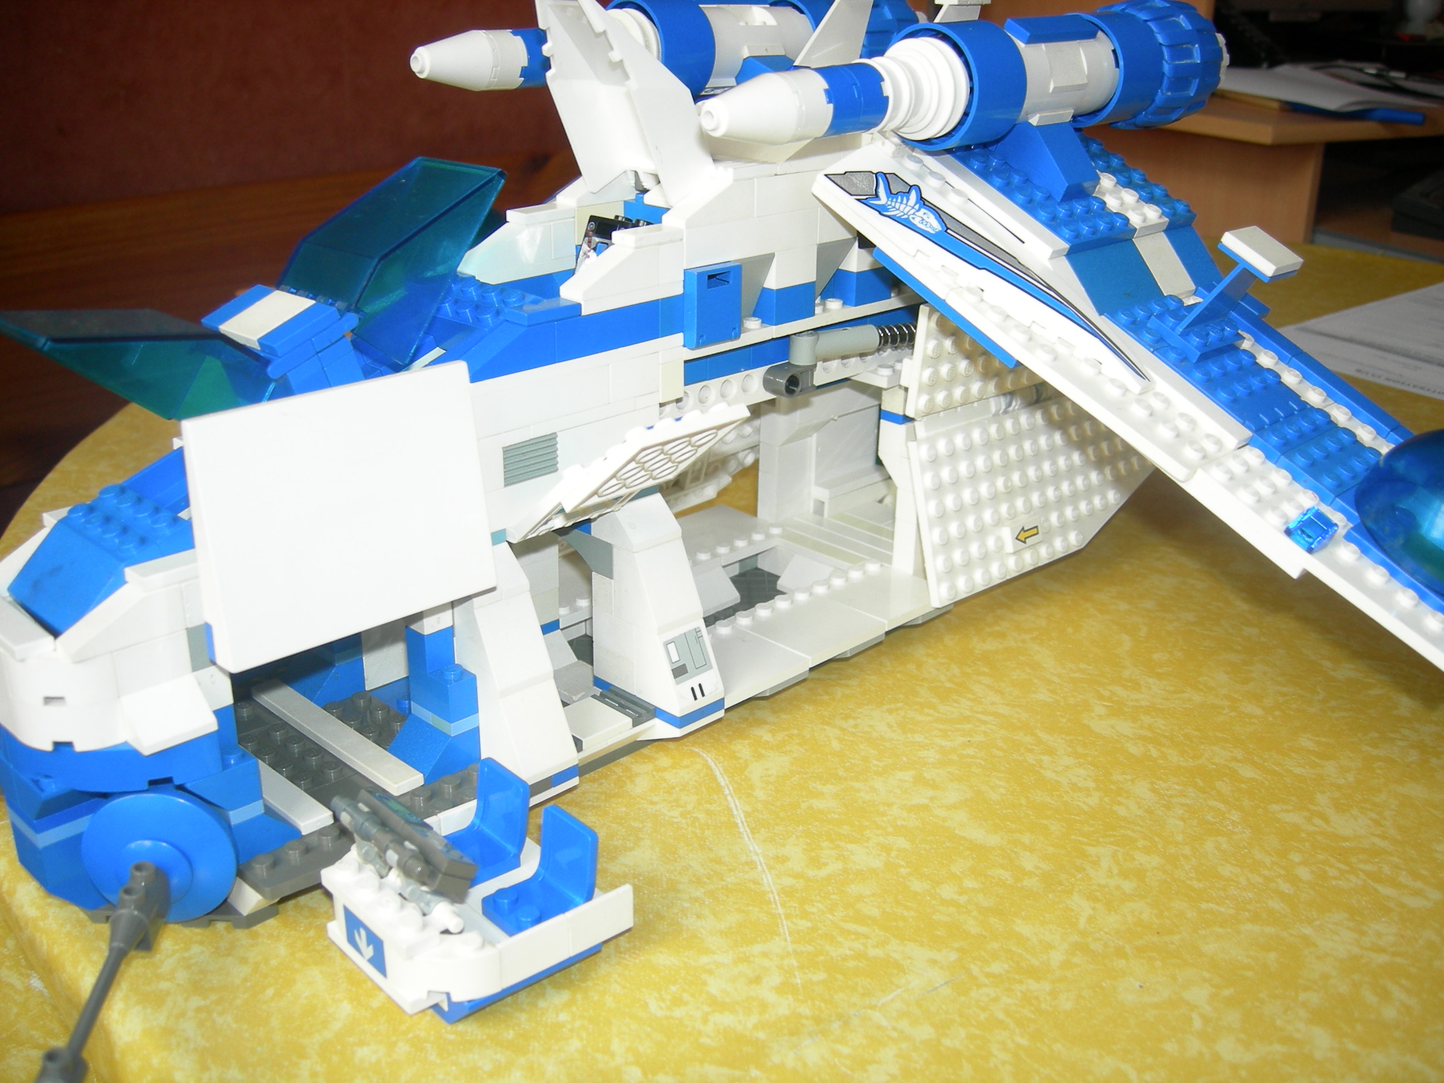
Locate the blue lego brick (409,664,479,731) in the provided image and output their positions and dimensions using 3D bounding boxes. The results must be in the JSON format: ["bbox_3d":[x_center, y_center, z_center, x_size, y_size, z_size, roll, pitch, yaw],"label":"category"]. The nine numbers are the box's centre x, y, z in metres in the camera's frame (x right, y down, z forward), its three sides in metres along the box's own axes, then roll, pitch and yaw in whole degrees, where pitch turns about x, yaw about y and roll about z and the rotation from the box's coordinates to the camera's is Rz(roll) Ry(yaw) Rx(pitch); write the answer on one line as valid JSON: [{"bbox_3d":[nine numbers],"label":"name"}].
[{"bbox_3d":[-0.064,0.033,0.343,0.016,0.011,0.008,20,29,41],"label":"blue lego brick"}]

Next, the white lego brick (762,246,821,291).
[{"bbox_3d":[0.016,-0.073,0.393,0.010,0.010,0.016,21,29,41],"label":"white lego brick"}]

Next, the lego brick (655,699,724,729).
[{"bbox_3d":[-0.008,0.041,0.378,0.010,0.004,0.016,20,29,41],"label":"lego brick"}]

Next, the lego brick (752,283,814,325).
[{"bbox_3d":[0.016,-0.064,0.397,0.010,0.010,0.016,21,29,41],"label":"lego brick"}]

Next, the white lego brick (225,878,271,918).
[{"bbox_3d":[-0.100,0.074,0.320,0.010,0.006,0.009,20,28,40],"label":"white lego brick"}]

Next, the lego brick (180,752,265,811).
[{"bbox_3d":[-0.106,0.050,0.311,0.012,0.010,0.016,20,28,40],"label":"lego brick"}]

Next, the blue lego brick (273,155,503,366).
[{"bbox_3d":[-0.073,-0.066,0.326,0.032,0.049,0.018,20,-10,40],"label":"blue lego brick"}]

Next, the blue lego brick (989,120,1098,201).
[{"bbox_3d":[0.088,-0.103,0.397,0.016,0.013,0.024,-22,57,-41],"label":"blue lego brick"}]

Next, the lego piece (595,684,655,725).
[{"bbox_3d":[-0.025,0.041,0.376,0.016,0.003,0.008,21,29,41],"label":"lego piece"}]

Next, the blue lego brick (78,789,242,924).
[{"bbox_3d":[-0.118,0.068,0.314,0.032,0.032,0.007,0,22,-2],"label":"blue lego brick"}]

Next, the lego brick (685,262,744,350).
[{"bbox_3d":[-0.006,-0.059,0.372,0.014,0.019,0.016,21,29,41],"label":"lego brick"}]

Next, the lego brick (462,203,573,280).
[{"bbox_3d":[-0.052,-0.075,0.377,0.008,0.016,0.032,20,28,40],"label":"lego brick"}]

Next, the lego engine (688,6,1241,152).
[{"bbox_3d":[0.067,-0.112,0.367,0.035,0.035,0.203,19,29,40],"label":"lego engine"}]

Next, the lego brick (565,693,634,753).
[{"bbox_3d":[-0.033,0.044,0.368,0.016,0.003,0.016,21,29,41],"label":"lego brick"}]

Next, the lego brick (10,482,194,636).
[{"bbox_3d":[-0.125,0.003,0.300,0.032,0.011,0.033,20,46,41],"label":"lego brick"}]

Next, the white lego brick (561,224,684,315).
[{"bbox_3d":[-0.023,-0.064,0.353,0.008,0.016,0.032,21,29,41],"label":"white lego brick"}]

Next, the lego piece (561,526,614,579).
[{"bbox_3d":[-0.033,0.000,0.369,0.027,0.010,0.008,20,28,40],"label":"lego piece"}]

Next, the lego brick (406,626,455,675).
[{"bbox_3d":[-0.066,0.024,0.343,0.008,0.010,0.008,20,29,41],"label":"lego brick"}]

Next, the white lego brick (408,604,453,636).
[{"bbox_3d":[-0.068,0.016,0.349,0.008,0.010,0.008,20,28,40],"label":"white lego brick"}]

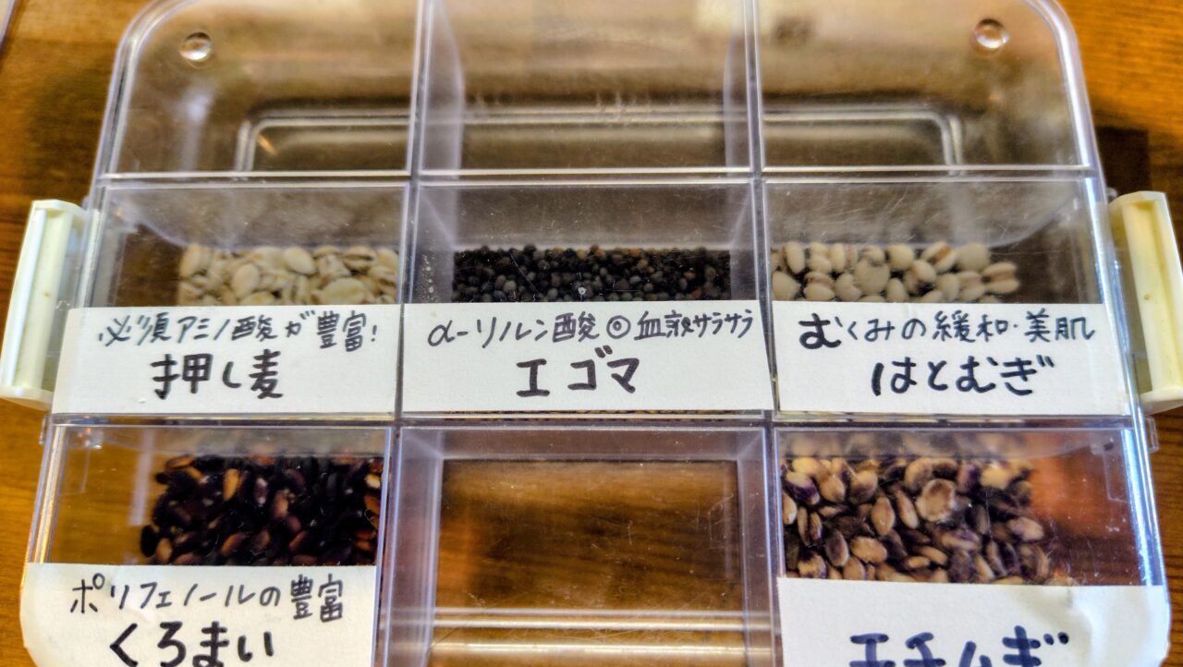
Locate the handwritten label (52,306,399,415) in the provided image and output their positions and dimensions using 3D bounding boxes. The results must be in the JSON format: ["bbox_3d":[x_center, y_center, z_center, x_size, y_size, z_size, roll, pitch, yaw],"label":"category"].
[{"bbox_3d":[-0.060,0.004,0.131,0.057,0.002,0.018,-1,75,2],"label":"handwritten label"}]

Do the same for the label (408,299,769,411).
[{"bbox_3d":[-0.001,0.004,0.129,0.061,0.002,0.018,0,75,2],"label":"label"}]

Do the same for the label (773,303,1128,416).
[{"bbox_3d":[0.058,0.004,0.128,0.055,0.002,0.018,1,75,2],"label":"label"}]

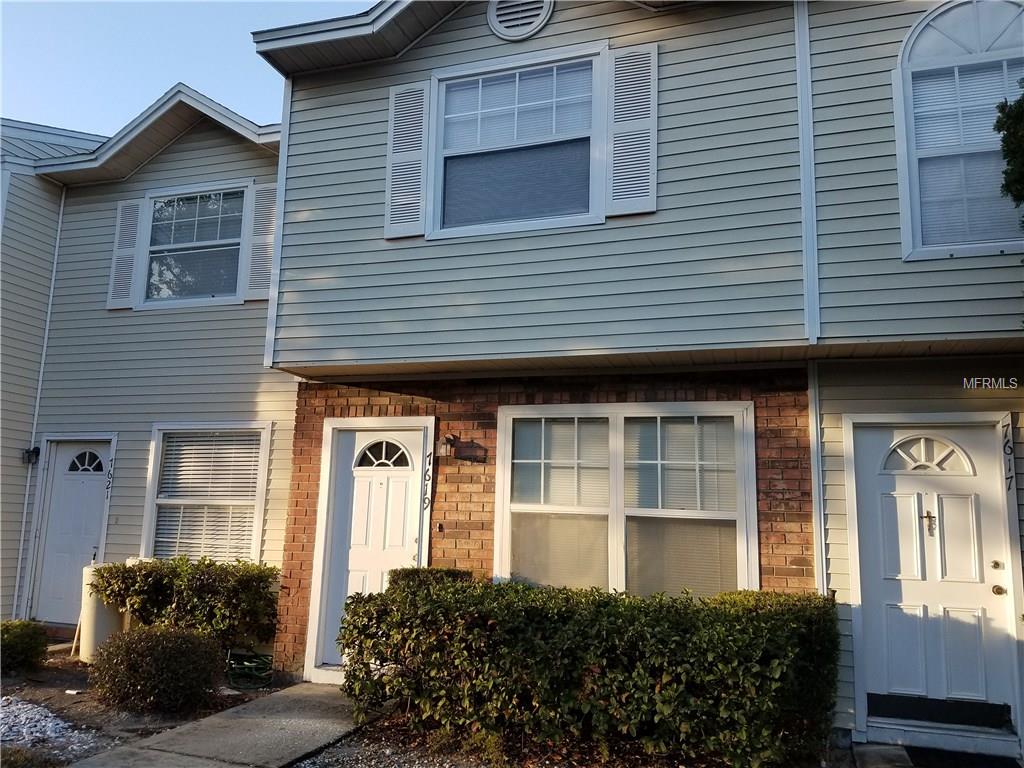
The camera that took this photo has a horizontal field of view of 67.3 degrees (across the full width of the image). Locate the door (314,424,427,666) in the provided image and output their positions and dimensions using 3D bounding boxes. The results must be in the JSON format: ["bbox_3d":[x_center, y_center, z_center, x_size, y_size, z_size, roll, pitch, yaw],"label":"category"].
[{"bbox_3d":[-1.175,1.410,6.664,0.903,2.020,0.080,-2,-10,18],"label":"door"}]

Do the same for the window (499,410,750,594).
[{"bbox_3d":[0.844,0.972,5.998,2.041,1.635,0.100,-2,-10,18],"label":"window"}]

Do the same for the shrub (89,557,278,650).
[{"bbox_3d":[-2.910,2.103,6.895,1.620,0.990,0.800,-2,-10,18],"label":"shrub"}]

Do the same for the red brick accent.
[{"bbox_3d":[0.093,1.201,6.260,4.425,2.552,0.140,-2,-10,18],"label":"red brick accent"}]

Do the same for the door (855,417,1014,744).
[{"bbox_3d":[2.892,1.299,5.311,0.904,2.044,0.080,-2,-10,18],"label":"door"}]

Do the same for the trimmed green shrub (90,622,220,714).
[{"bbox_3d":[-2.852,2.225,6.162,0.920,0.580,0.920,-2,-10,18],"label":"trimmed green shrub"}]

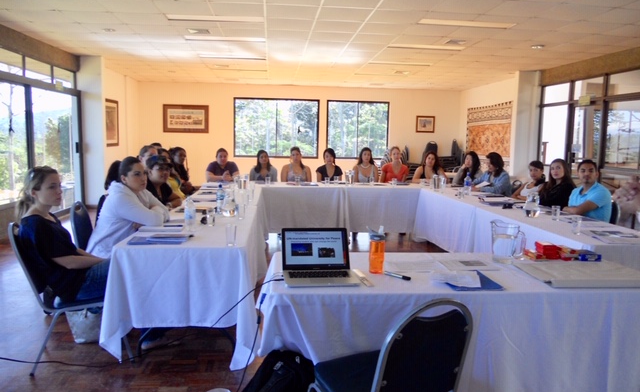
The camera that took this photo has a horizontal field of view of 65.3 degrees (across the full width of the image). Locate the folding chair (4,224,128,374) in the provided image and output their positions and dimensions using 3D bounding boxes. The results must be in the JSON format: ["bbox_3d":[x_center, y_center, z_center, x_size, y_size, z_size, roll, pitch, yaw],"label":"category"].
[{"bbox_3d":[-1.534,0.572,3.160,0.620,0.890,0.460,-1,7,-22],"label":"folding chair"}]

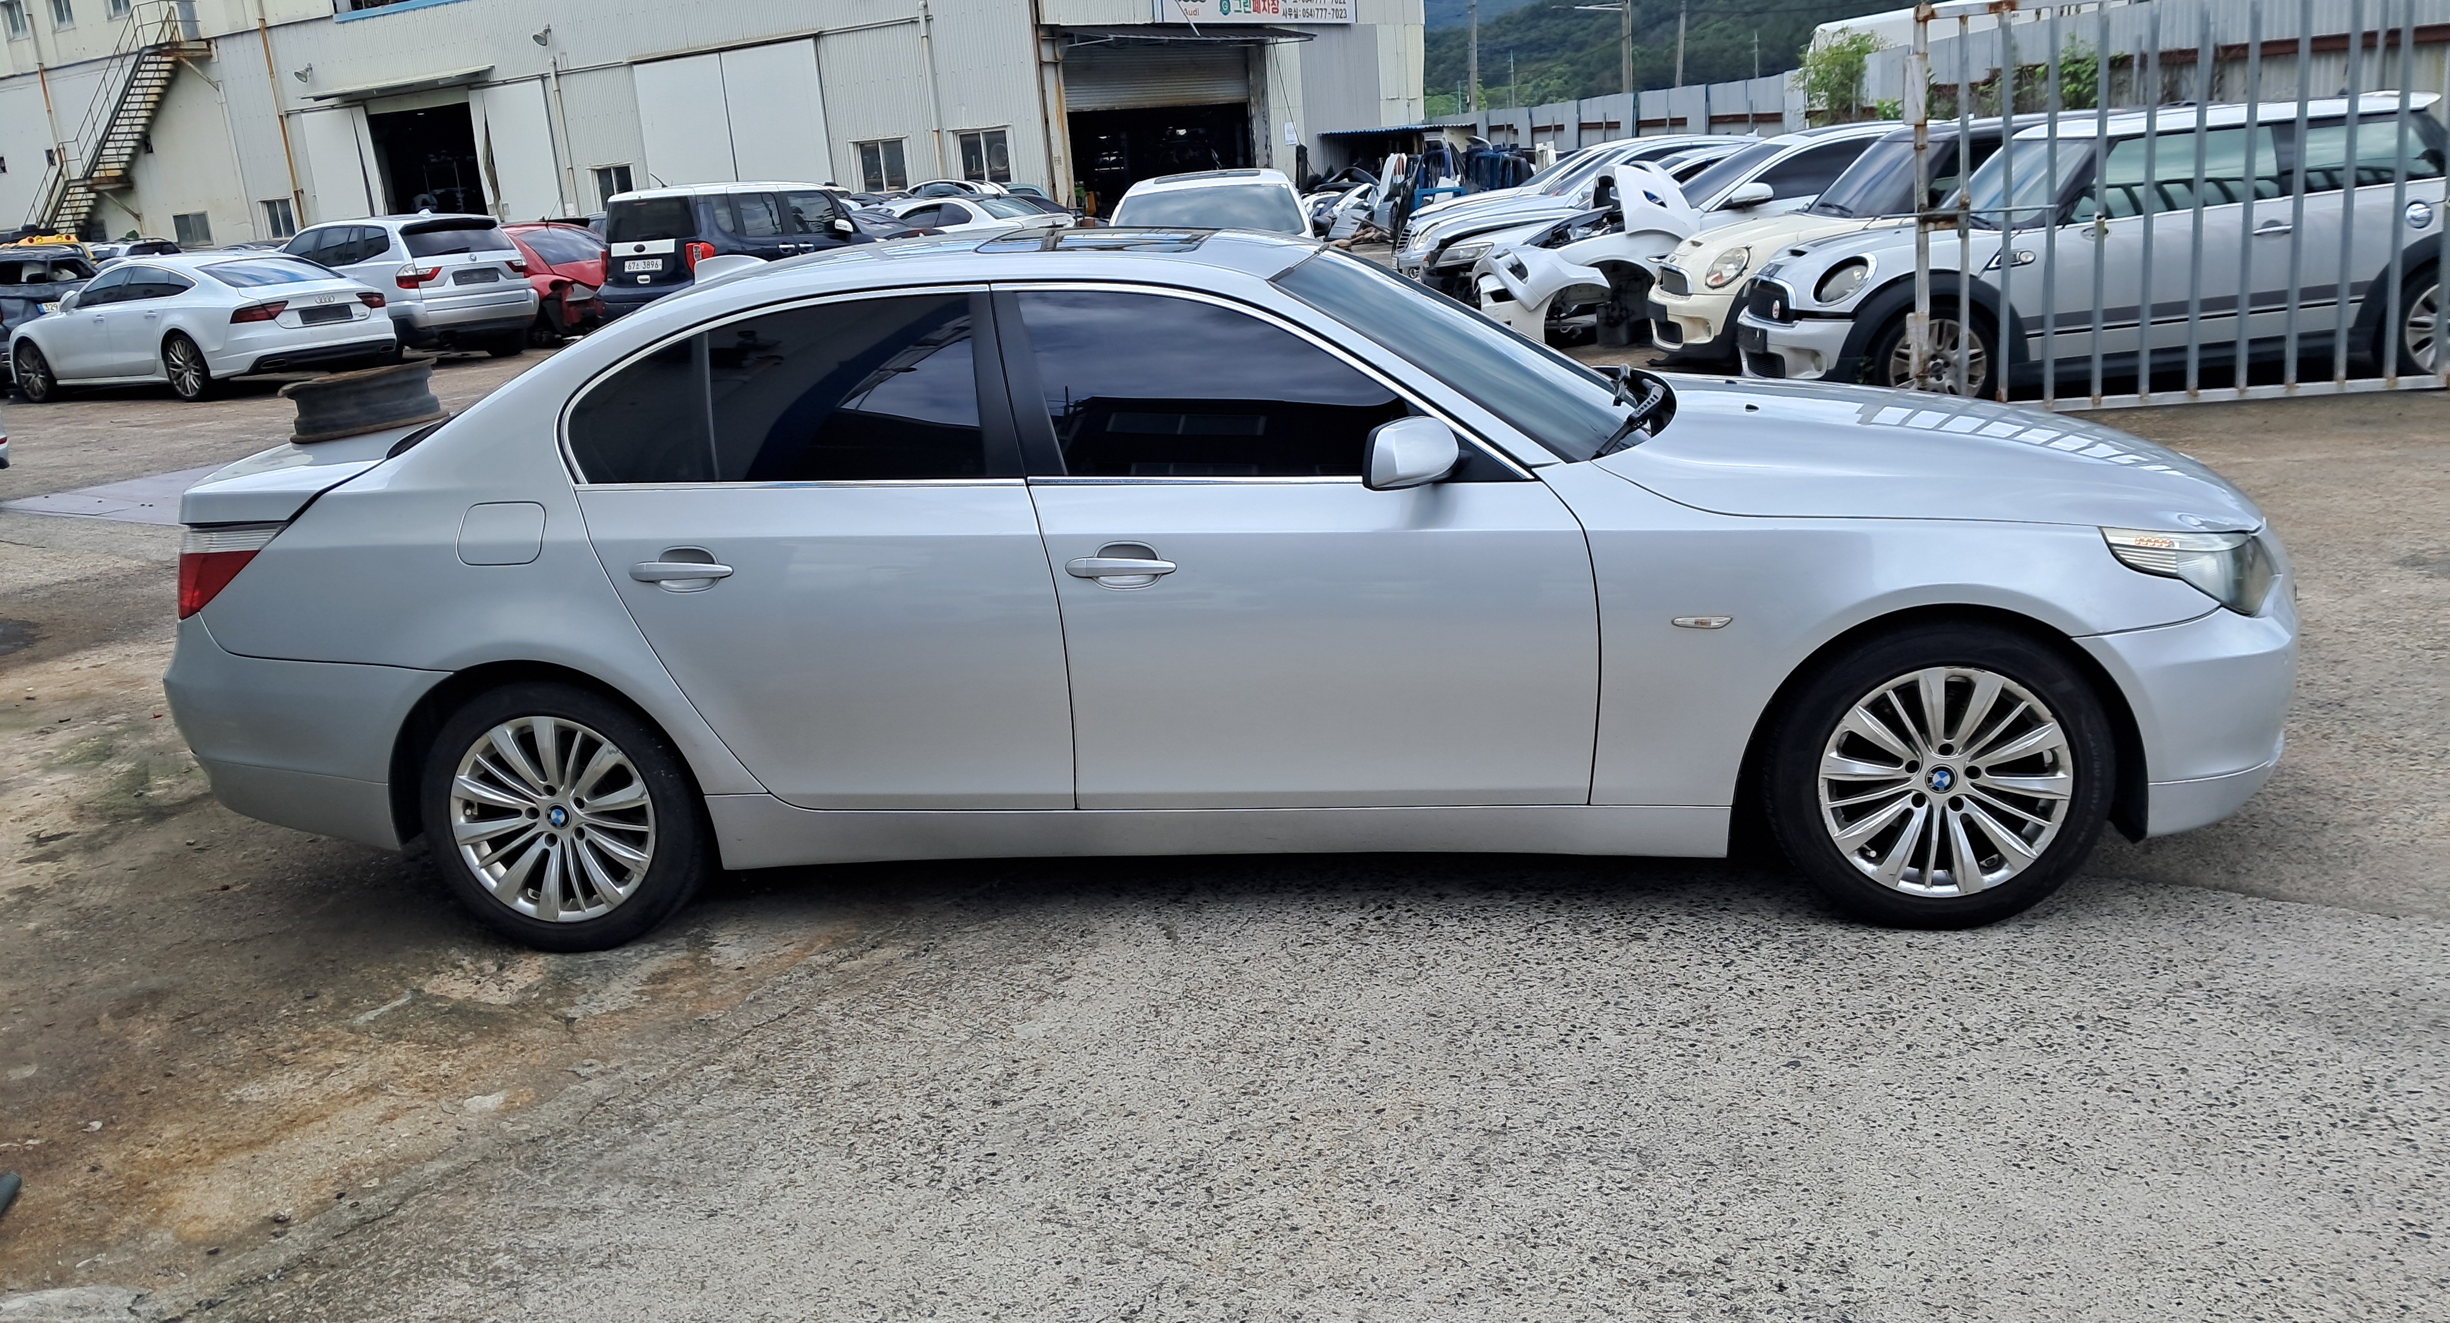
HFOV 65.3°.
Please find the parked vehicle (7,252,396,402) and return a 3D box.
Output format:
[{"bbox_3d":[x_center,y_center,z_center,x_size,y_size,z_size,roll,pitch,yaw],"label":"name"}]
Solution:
[{"bbox_3d":[-11.330,-3.690,20.930,4.969,1.420,1.911,4,17,31],"label":"parked vehicle"}]

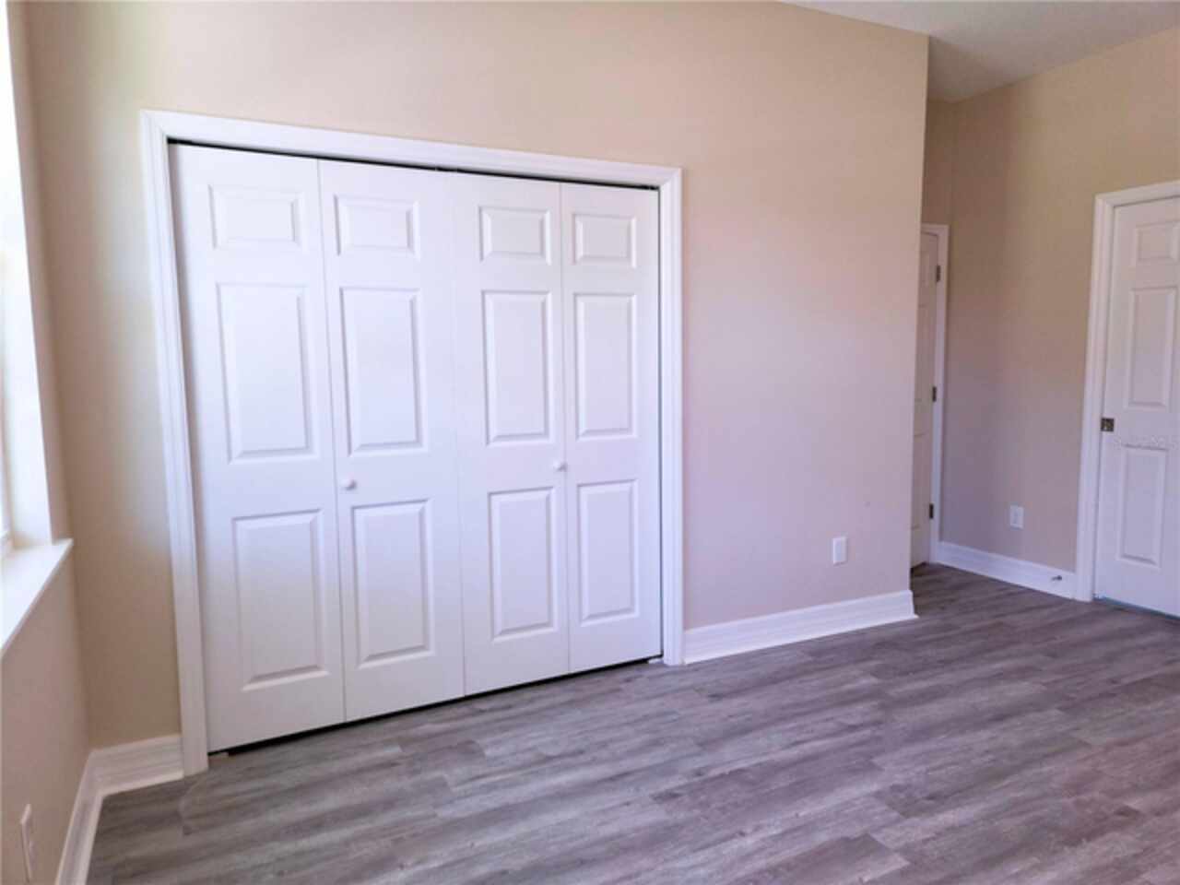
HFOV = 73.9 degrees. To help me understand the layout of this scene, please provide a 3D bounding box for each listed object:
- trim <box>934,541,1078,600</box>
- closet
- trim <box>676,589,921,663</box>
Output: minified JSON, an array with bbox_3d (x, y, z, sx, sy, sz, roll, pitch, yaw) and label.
[{"bbox_3d":[2.480,0.755,4.721,0.030,0.147,0.895,-4,7,-26],"label":"trim"},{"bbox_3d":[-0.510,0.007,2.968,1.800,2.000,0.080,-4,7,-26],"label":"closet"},{"bbox_3d":[1.052,0.875,3.771,1.430,0.147,0.030,-4,7,-26],"label":"trim"}]

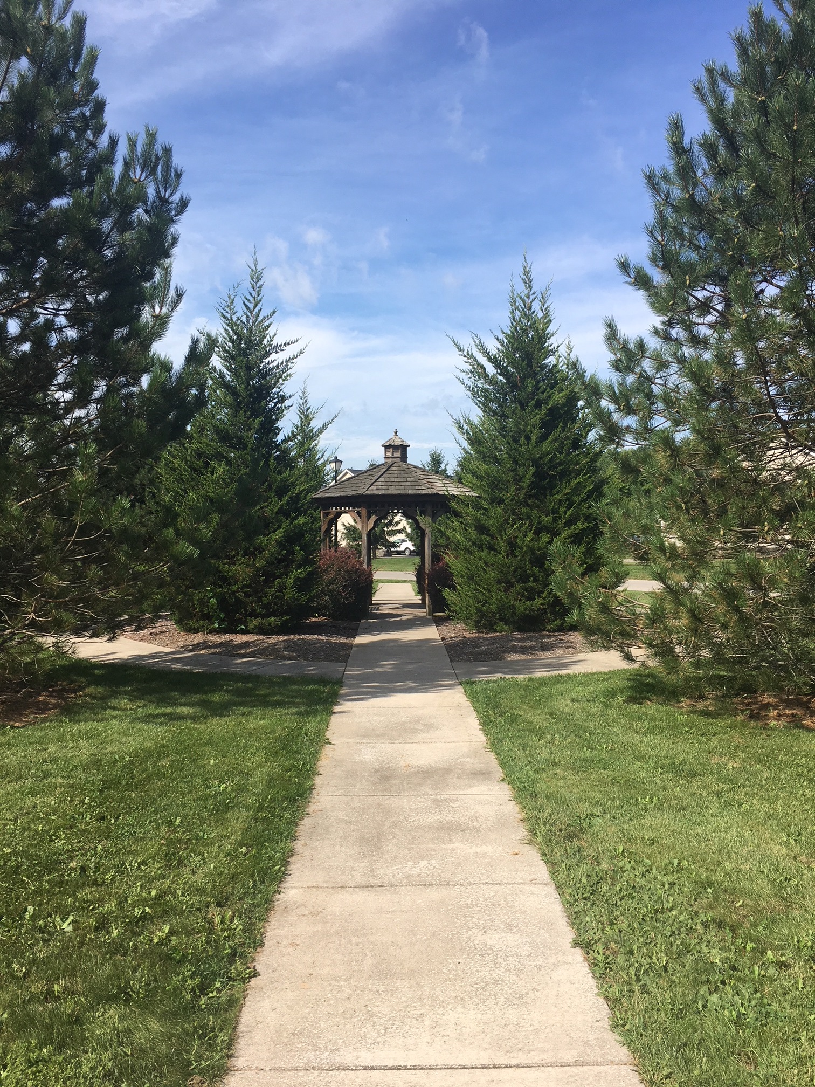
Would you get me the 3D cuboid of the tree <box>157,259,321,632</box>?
[{"bbox_3d":[-2.740,-1.690,14.750,2.750,6.000,2.700,0,1,-1],"label":"tree"}]

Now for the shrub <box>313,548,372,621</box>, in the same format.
[{"bbox_3d":[-1.157,0.690,15.800,1.120,1.200,1.100,0,1,-1],"label":"shrub"}]

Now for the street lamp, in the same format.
[{"bbox_3d":[-2.210,-0.520,28.000,0.400,4.300,0.400,0,1,-1],"label":"street lamp"}]

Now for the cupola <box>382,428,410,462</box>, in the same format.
[{"bbox_3d":[-0.215,-1.850,17.300,0.530,0.635,0.530,0,1,-1],"label":"cupola"}]

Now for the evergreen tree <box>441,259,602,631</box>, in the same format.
[{"bbox_3d":[1.850,-1.690,14.800,2.700,6.000,2.700,0,1,-1],"label":"evergreen tree"}]

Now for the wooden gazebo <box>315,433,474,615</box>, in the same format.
[{"bbox_3d":[-0.215,-0.455,17.300,3.080,3.420,3.080,0,1,-1],"label":"wooden gazebo"}]

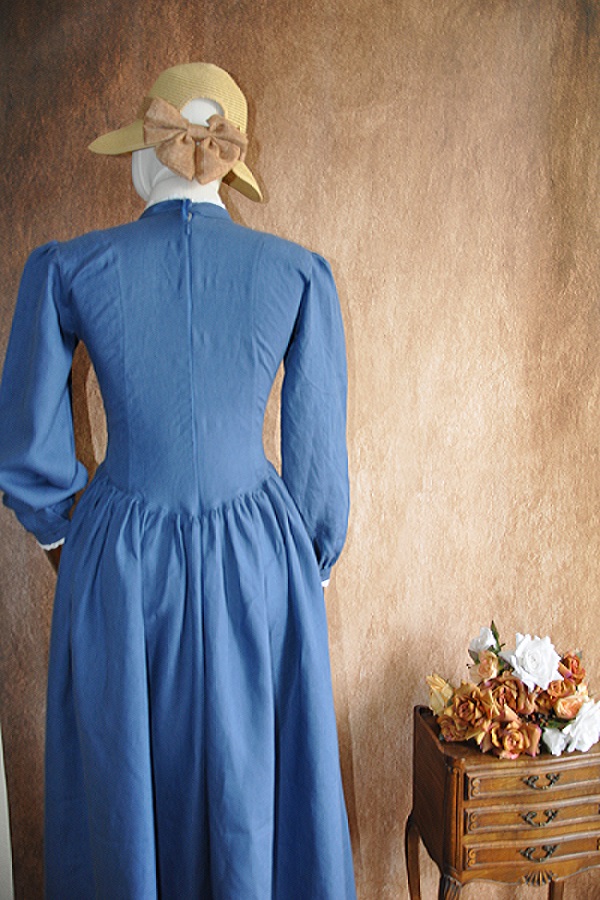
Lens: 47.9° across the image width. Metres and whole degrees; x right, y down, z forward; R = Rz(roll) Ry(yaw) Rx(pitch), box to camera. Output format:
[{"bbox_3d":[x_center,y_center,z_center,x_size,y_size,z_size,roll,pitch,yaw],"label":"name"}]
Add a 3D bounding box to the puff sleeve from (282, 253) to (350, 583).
[{"bbox_3d":[0.030,-0.049,1.245,0.120,0.600,0.180,-2,8,-14],"label":"puff sleeve"}]

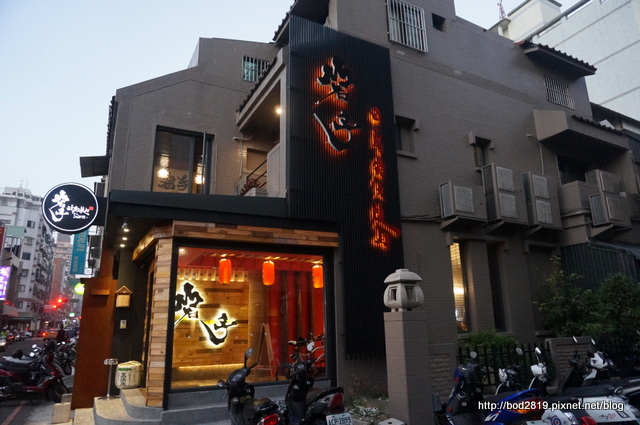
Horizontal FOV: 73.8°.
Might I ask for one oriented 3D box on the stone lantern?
[{"bbox_3d":[1.109,1.035,5.644,0.385,0.560,0.385,6,-15,-28],"label":"stone lantern"}]

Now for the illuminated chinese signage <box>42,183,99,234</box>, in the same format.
[{"bbox_3d":[-4.368,-0.070,7.468,0.860,0.860,0.200,6,-15,-28],"label":"illuminated chinese signage"}]

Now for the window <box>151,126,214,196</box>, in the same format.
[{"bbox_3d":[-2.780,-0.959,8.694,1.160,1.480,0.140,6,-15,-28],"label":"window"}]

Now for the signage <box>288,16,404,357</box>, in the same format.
[{"bbox_3d":[0.494,-0.546,7.703,2.280,6.060,0.110,6,-15,-28],"label":"signage"}]

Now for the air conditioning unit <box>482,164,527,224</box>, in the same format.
[{"bbox_3d":[4.100,-0.358,9.422,0.955,1.245,0.330,6,-15,-28],"label":"air conditioning unit"}]

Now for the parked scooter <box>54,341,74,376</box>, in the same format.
[{"bbox_3d":[-7.095,3.837,11.483,1.720,1.000,0.680,-7,-14,26],"label":"parked scooter"}]

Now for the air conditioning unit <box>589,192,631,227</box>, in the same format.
[{"bbox_3d":[7.071,-0.033,10.376,0.940,0.720,0.300,6,-15,-28],"label":"air conditioning unit"}]

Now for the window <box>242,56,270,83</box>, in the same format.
[{"bbox_3d":[-1.434,-3.268,9.974,0.800,0.640,0.120,6,-15,-28],"label":"window"}]

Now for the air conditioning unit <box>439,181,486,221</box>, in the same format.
[{"bbox_3d":[2.940,-0.181,8.709,0.900,0.720,0.300,6,-15,-28],"label":"air conditioning unit"}]

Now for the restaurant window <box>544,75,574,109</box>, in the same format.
[{"bbox_3d":[6.741,-3.351,11.954,1.190,0.770,0.120,6,-15,-28],"label":"restaurant window"}]

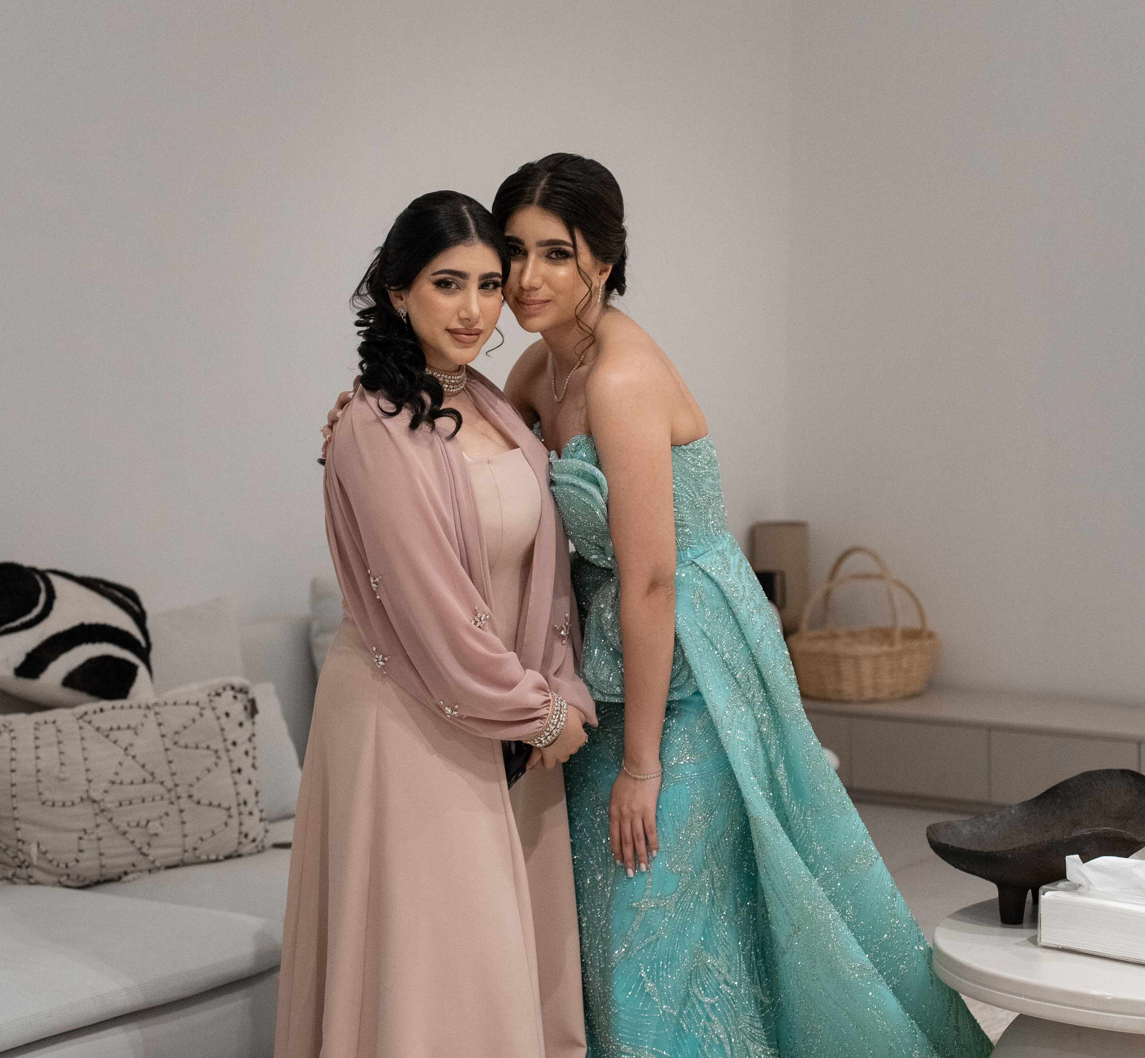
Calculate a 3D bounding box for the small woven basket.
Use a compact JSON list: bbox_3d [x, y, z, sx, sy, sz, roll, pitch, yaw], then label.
[{"bbox_3d":[0.863,0.271,8.200,0.450,0.435,0.425,2,5,20],"label":"small woven basket"}]

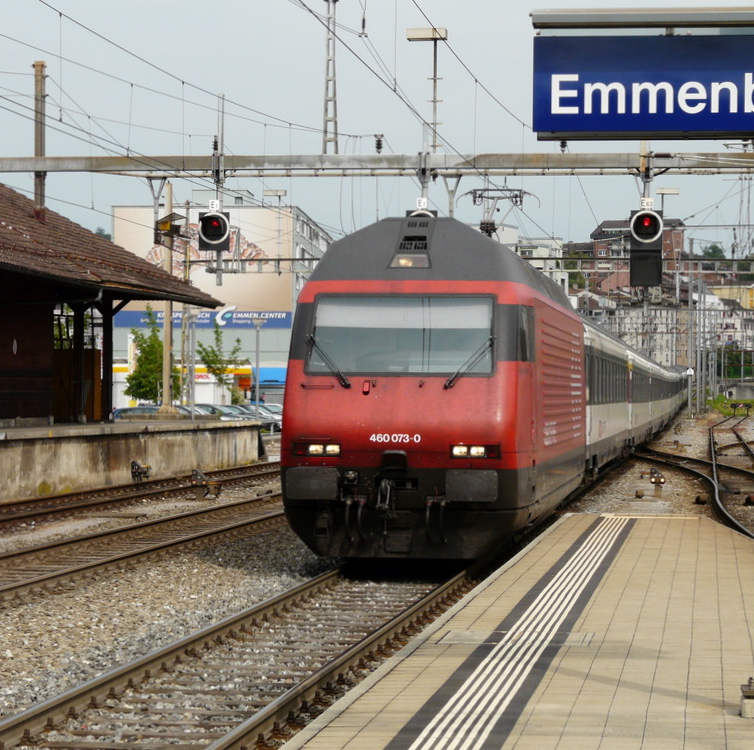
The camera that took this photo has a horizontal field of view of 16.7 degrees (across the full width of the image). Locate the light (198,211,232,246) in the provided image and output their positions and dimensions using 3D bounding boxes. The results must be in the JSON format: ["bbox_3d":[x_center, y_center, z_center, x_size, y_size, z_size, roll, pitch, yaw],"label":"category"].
[{"bbox_3d":[-3.533,-3.185,55.900,0.710,0.760,0.400,0,0,7],"label":"light"}]

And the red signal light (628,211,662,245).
[{"bbox_3d":[5.744,-3.137,54.800,0.710,0.730,0.400,0,0,7],"label":"red signal light"}]

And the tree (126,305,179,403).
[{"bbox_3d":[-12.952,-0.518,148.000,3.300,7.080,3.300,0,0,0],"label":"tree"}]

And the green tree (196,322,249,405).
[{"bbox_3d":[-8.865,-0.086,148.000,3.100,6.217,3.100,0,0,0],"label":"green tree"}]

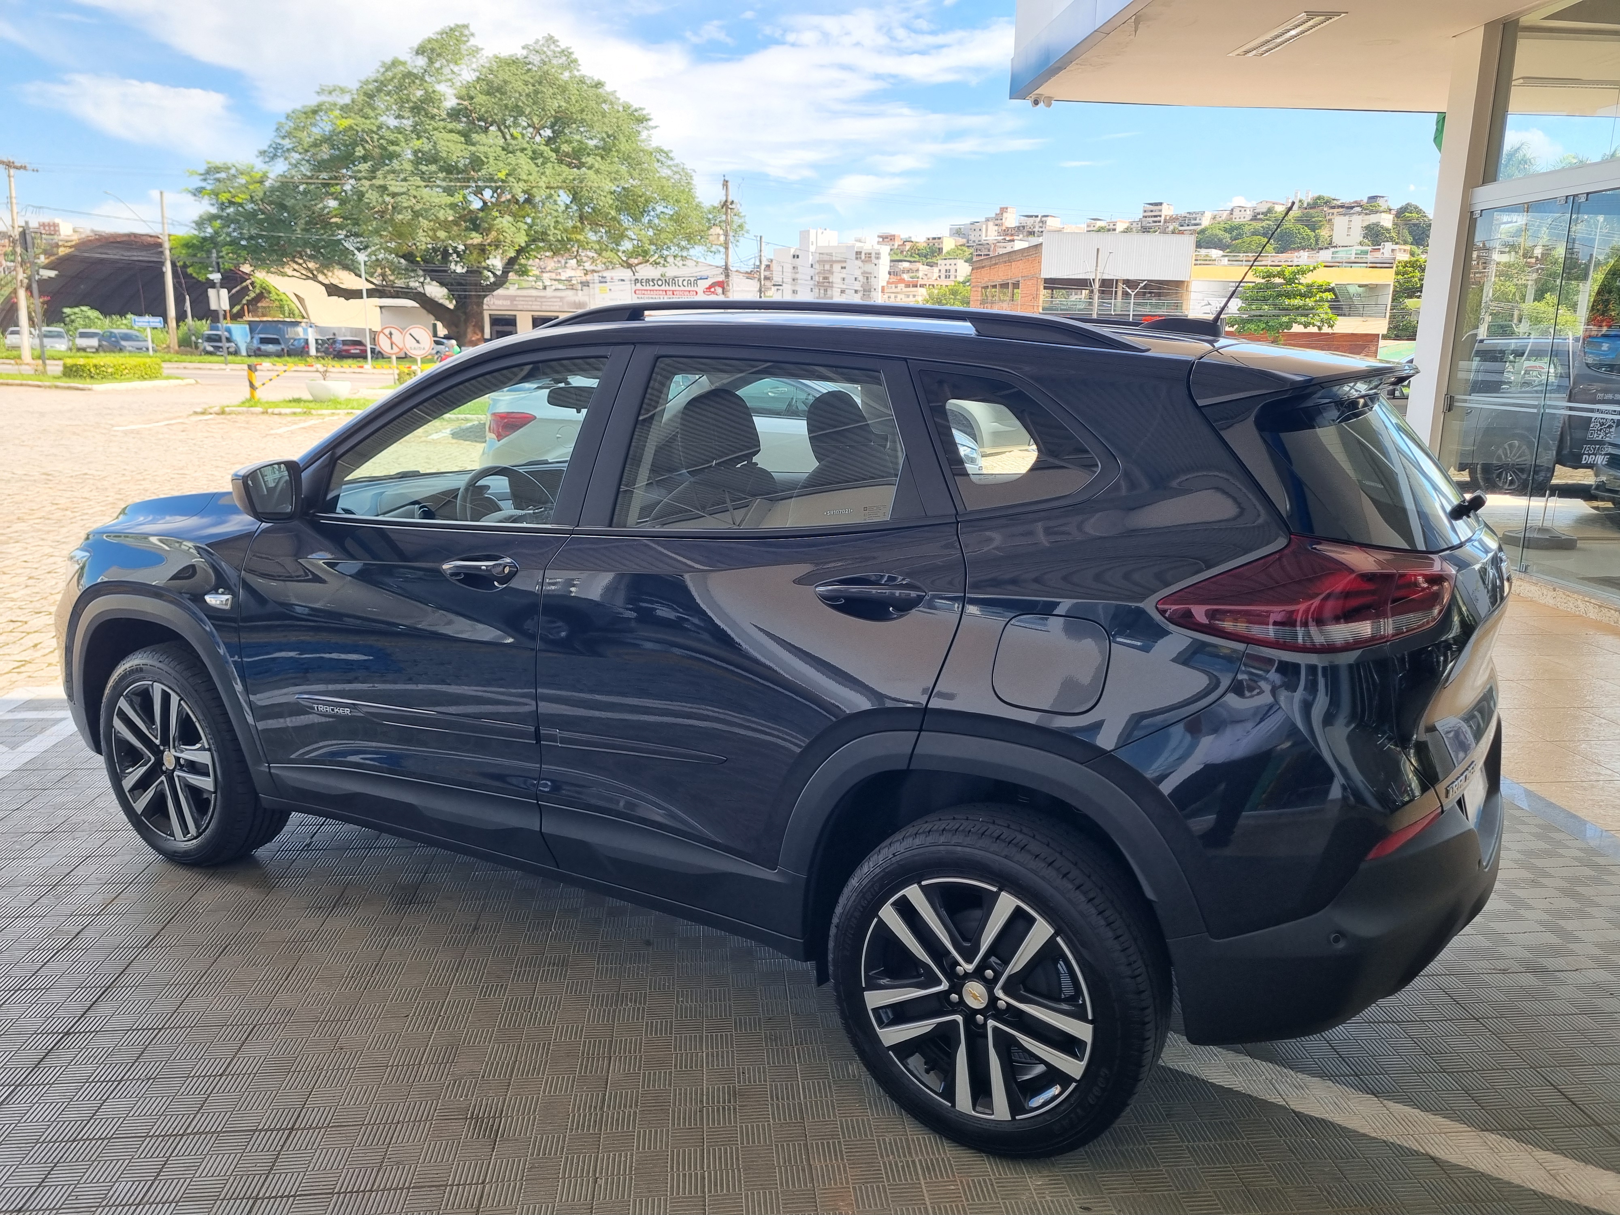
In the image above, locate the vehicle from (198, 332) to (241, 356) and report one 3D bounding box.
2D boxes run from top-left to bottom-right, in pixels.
[{"bbox_3d":[-34.899,-15.557,72.000,1.720,1.500,4.000,-2,12,-13],"label":"vehicle"}]

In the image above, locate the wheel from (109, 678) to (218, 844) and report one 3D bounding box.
[{"bbox_3d":[-1.852,0.440,3.624,0.475,0.475,0.190,8,13,29],"label":"wheel"}]

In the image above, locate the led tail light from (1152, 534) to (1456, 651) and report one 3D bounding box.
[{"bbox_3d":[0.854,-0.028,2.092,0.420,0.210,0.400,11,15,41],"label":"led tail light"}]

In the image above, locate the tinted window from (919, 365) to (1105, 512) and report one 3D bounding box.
[{"bbox_3d":[0.367,-0.305,2.266,0.380,0.300,0.050,8,-10,26],"label":"tinted window"}]

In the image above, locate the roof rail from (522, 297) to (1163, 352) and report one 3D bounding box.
[{"bbox_3d":[-0.019,-0.612,2.641,1.500,0.100,0.075,8,13,29],"label":"roof rail"}]

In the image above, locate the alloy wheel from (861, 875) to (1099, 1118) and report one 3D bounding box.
[{"bbox_3d":[0.352,0.733,2.394,0.472,0.472,0.175,8,14,29],"label":"alloy wheel"}]

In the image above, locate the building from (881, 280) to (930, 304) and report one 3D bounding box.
[{"bbox_3d":[28.009,-89.874,352.002,13.500,9.236,11.000,2,12,4],"label":"building"}]

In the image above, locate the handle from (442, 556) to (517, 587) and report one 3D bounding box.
[{"bbox_3d":[-0.742,-0.081,2.783,0.235,0.075,0.060,8,13,29],"label":"handle"}]

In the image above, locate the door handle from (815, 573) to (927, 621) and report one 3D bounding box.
[{"bbox_3d":[0.114,-0.020,2.257,0.235,0.080,0.055,8,15,29],"label":"door handle"}]

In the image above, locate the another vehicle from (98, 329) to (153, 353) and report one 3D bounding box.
[{"bbox_3d":[-38.648,-15.021,69.000,4.250,1.480,1.750,11,17,38],"label":"another vehicle"}]

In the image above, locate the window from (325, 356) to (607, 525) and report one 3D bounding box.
[{"bbox_3d":[-0.840,-0.397,2.888,0.820,0.430,0.070,8,-5,29],"label":"window"}]

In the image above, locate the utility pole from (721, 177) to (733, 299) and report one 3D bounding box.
[{"bbox_3d":[-4.759,-19.215,69.136,0.400,10.000,0.400,-1,13,-4],"label":"utility pole"}]

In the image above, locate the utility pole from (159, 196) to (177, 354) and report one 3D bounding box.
[{"bbox_3d":[-37.143,-19.301,70.512,0.380,9.146,0.380,-5,13,-27],"label":"utility pole"}]

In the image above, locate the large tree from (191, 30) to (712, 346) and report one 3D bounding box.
[{"bbox_3d":[-20.861,-24.212,71.955,29.500,18.000,27.000,-3,14,-15],"label":"large tree"}]

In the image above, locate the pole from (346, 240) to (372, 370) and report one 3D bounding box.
[{"bbox_3d":[-21.572,-14.543,58.506,1.600,6.030,0.350,-3,12,-20],"label":"pole"}]

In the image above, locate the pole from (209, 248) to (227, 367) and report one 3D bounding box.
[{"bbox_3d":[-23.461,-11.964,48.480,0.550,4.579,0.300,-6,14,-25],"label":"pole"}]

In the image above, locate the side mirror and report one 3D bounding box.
[{"bbox_3d":[-1.336,-0.285,2.995,0.105,0.155,0.190,8,15,29],"label":"side mirror"}]

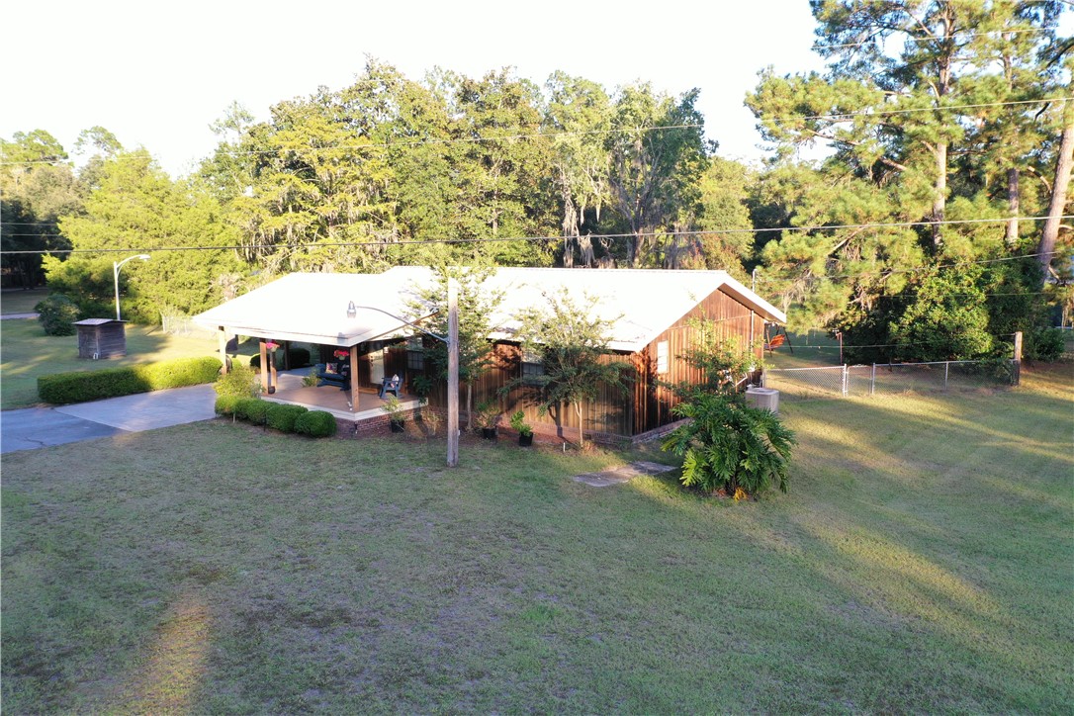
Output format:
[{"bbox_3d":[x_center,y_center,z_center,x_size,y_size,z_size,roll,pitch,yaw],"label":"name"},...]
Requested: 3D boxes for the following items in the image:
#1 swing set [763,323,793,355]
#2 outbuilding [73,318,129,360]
[{"bbox_3d":[12.082,-1.120,43.178,1.400,1.900,2.300,6,10,38],"label":"swing set"},{"bbox_3d":[-22.823,-1.057,43.831,2.050,1.980,1.800,4,9,30],"label":"outbuilding"}]

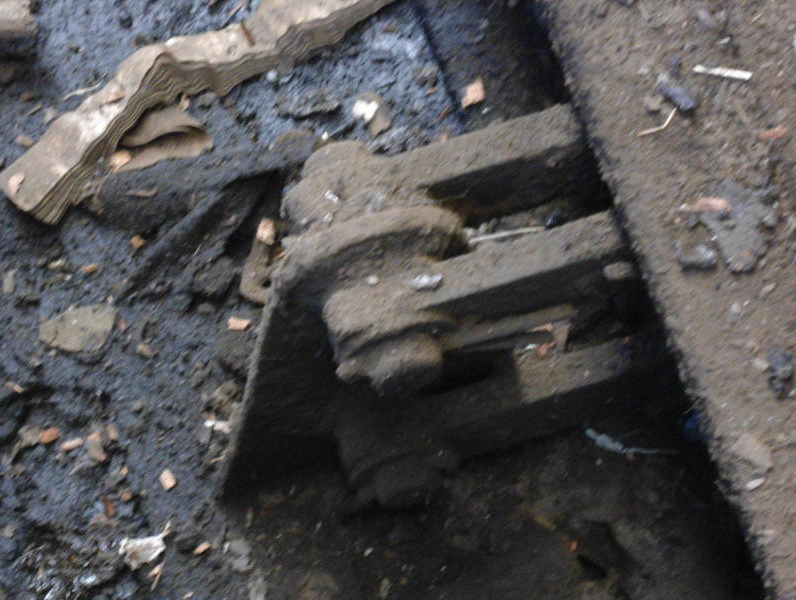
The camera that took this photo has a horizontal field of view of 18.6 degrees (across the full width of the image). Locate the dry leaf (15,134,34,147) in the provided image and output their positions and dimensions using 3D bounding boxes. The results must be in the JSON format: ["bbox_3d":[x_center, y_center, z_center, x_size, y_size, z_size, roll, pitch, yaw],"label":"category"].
[{"bbox_3d":[-0.269,-0.115,1.740,0.017,0.004,0.006,26,65,27],"label":"dry leaf"}]

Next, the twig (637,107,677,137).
[{"bbox_3d":[0.213,-0.143,1.967,0.044,0.005,0.009,-37,59,-23],"label":"twig"}]

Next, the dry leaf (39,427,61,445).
[{"bbox_3d":[-0.228,0.088,1.591,0.013,0.004,0.009,-37,56,-13],"label":"dry leaf"}]

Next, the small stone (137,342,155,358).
[{"bbox_3d":[-0.220,0.044,2.112,0.015,0.008,0.011,23,54,18],"label":"small stone"}]

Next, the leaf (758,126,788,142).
[{"bbox_3d":[0.303,-0.133,1.954,0.024,0.005,0.009,-15,53,-8],"label":"leaf"}]

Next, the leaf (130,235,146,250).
[{"bbox_3d":[-0.179,-0.041,1.669,0.011,0.004,0.007,33,68,30],"label":"leaf"}]

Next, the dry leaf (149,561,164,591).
[{"bbox_3d":[-0.153,0.171,1.516,0.006,0.004,0.021,8,58,18],"label":"dry leaf"}]

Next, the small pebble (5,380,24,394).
[{"bbox_3d":[-0.330,0.075,2.087,0.018,0.006,0.009,25,54,19],"label":"small pebble"}]

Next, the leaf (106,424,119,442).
[{"bbox_3d":[-0.187,0.086,1.583,0.005,0.004,0.013,-25,54,-5],"label":"leaf"}]

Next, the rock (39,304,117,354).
[{"bbox_3d":[-0.256,0.023,1.937,0.060,0.020,0.042,0,52,4],"label":"rock"}]

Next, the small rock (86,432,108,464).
[{"bbox_3d":[-0.233,0.114,1.871,0.010,0.009,0.028,-17,53,-9],"label":"small rock"}]

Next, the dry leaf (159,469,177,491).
[{"bbox_3d":[-0.148,0.114,1.555,0.008,0.004,0.013,-32,55,-10],"label":"dry leaf"}]

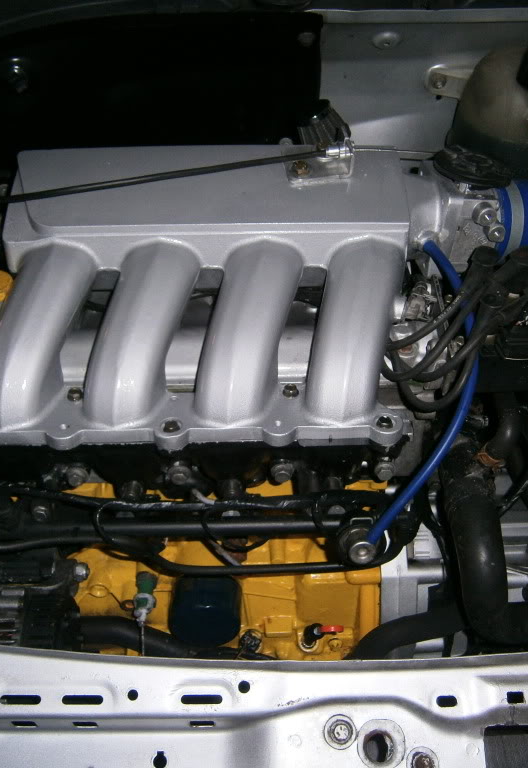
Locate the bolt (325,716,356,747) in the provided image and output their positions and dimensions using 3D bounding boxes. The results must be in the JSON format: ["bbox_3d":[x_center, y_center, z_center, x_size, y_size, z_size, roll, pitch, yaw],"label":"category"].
[{"bbox_3d":[0.055,0.251,0.555,0.022,0.012,0.022,0,57,0],"label":"bolt"}]

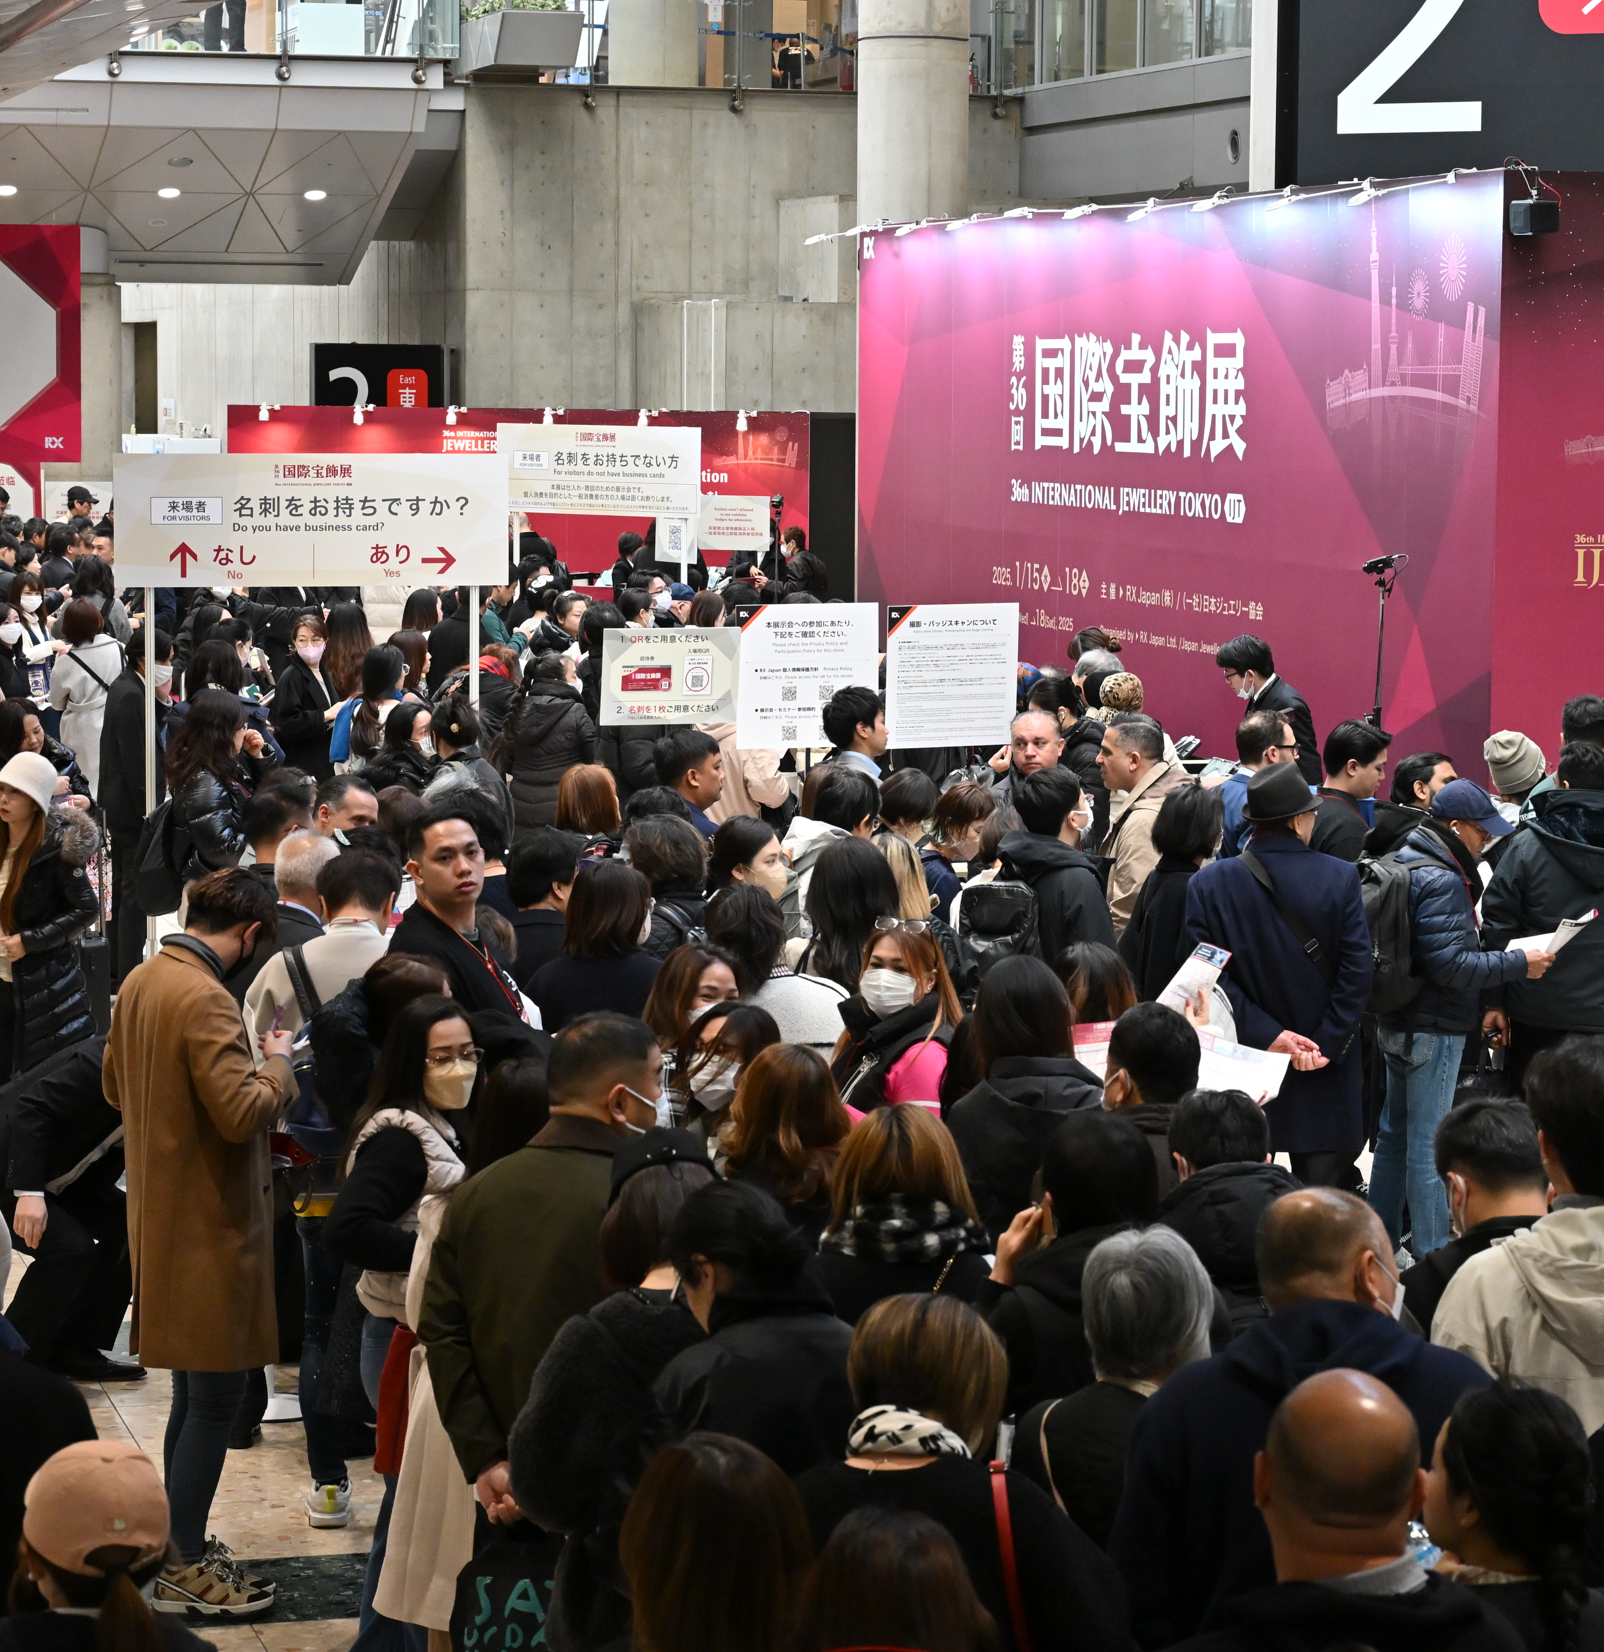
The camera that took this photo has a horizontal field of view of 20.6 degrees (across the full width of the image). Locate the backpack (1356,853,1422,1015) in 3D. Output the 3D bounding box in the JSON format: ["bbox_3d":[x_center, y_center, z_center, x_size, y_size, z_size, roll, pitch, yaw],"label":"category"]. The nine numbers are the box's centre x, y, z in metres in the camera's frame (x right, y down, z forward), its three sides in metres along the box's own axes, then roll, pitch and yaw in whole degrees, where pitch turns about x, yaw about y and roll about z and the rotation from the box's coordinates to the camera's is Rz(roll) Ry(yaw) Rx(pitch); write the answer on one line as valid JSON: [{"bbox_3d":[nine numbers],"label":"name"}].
[{"bbox_3d":[2.027,0.375,15.250,0.180,0.520,0.300,-1,6,-15],"label":"backpack"}]

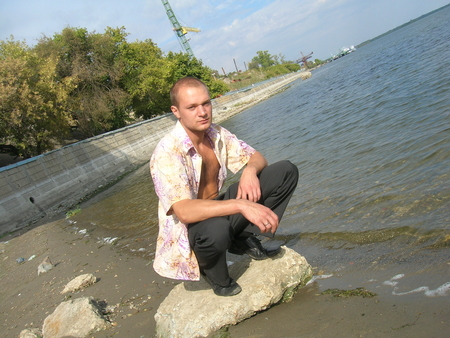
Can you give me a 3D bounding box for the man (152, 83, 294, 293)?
[{"bbox_3d":[-0.055,0.072,1.991,0.620,0.960,0.680,-30,9,-40],"label":"man"}]

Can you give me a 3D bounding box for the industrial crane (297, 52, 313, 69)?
[{"bbox_3d":[55.943,-76.063,310.000,13.000,12.500,7.000,-24,7,0],"label":"industrial crane"}]

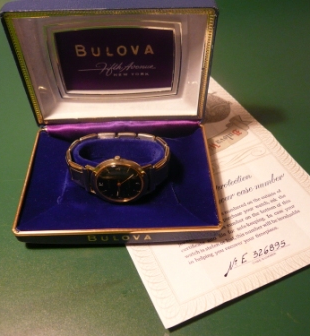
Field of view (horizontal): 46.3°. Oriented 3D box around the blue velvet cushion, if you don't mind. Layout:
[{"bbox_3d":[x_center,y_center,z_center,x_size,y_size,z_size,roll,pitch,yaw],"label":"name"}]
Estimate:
[{"bbox_3d":[-0.025,-0.001,0.254,0.127,0.028,0.096,-1,47,-1],"label":"blue velvet cushion"}]

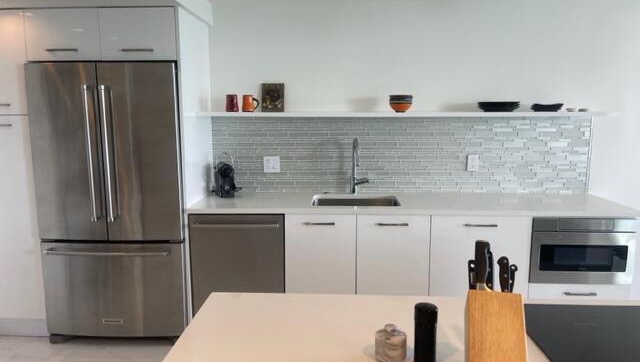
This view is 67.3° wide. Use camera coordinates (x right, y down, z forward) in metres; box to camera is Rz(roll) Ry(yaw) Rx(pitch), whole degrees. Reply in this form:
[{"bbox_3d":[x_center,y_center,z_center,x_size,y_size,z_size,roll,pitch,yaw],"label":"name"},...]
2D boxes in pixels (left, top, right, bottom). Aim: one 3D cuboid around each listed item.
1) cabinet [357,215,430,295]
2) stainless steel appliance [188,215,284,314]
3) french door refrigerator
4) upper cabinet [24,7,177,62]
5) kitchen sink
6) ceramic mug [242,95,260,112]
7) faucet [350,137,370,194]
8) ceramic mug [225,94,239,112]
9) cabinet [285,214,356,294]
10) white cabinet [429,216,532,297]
[{"bbox_3d":[0.479,0.562,3.332,0.456,0.783,0.600,0,8,3],"label":"cabinet"},{"bbox_3d":[-0.510,0.562,3.360,0.610,0.783,0.610,0,8,3],"label":"stainless steel appliance"},{"bbox_3d":[-1.300,0.151,3.288,0.908,1.810,0.745,0,9,3],"label":"french door refrigerator"},{"bbox_3d":[-1.315,-0.925,3.216,0.932,0.312,0.625,0,8,3],"label":"upper cabinet"},{"bbox_3d":[0.246,0.234,3.290,0.575,0.200,0.430,0,8,3],"label":"kitchen sink"},{"bbox_3d":[-0.491,-0.549,3.418,0.125,0.116,0.086,0,8,3],"label":"ceramic mug"},{"bbox_3d":[0.296,-0.091,3.368,0.125,0.416,0.250,-1,9,-4],"label":"faucet"},{"bbox_3d":[-0.603,-0.523,3.259,0.086,0.113,0.114,0,9,3],"label":"ceramic mug"},{"bbox_3d":[0.021,0.574,3.371,0.457,0.843,0.600,0,9,3],"label":"cabinet"},{"bbox_3d":[1.013,0.565,3.303,0.614,0.783,0.600,0,8,3],"label":"white cabinet"}]

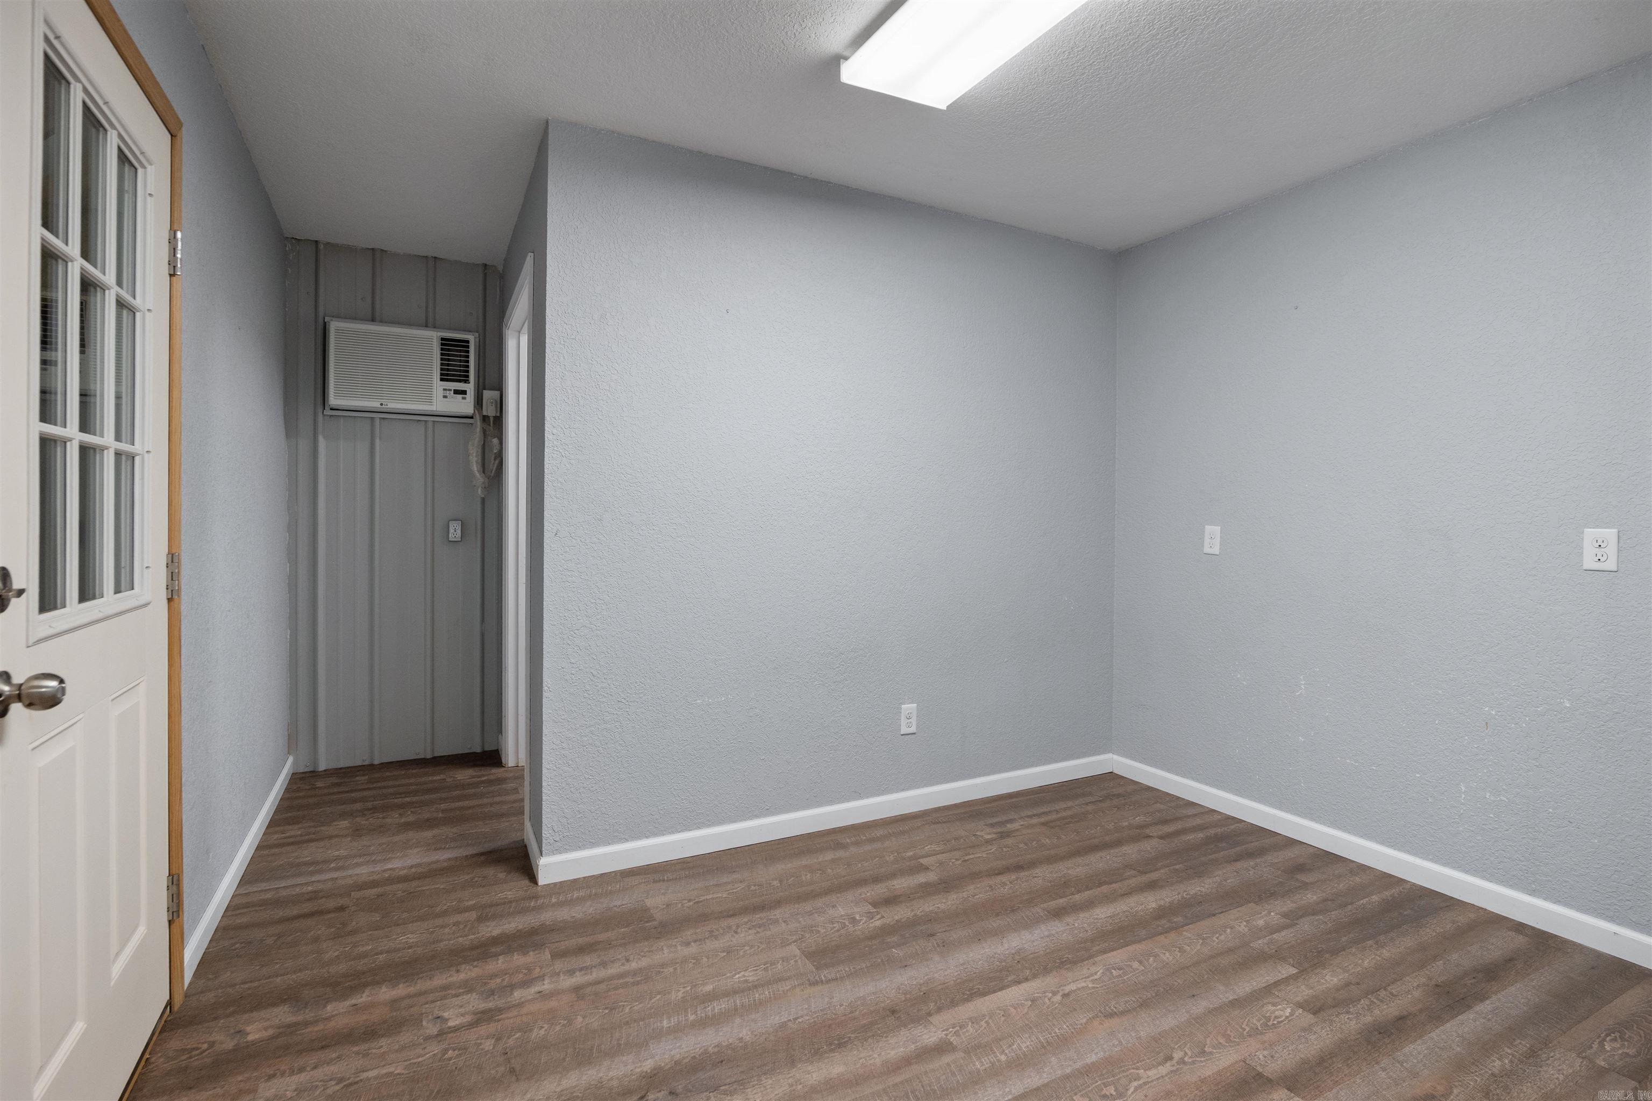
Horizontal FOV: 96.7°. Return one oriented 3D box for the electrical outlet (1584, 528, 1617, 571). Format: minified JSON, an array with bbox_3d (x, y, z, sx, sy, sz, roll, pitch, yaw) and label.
[{"bbox_3d":[2.204,0.000,2.088,0.008,0.115,0.070,0,2,-29],"label":"electrical outlet"}]

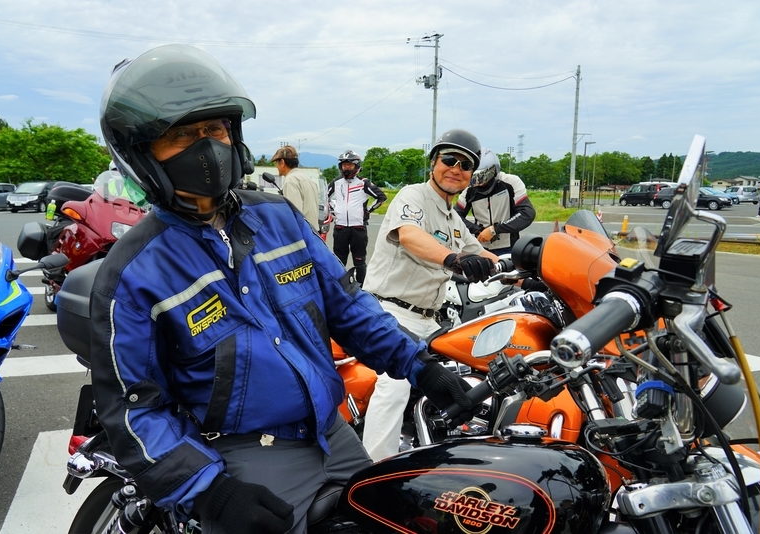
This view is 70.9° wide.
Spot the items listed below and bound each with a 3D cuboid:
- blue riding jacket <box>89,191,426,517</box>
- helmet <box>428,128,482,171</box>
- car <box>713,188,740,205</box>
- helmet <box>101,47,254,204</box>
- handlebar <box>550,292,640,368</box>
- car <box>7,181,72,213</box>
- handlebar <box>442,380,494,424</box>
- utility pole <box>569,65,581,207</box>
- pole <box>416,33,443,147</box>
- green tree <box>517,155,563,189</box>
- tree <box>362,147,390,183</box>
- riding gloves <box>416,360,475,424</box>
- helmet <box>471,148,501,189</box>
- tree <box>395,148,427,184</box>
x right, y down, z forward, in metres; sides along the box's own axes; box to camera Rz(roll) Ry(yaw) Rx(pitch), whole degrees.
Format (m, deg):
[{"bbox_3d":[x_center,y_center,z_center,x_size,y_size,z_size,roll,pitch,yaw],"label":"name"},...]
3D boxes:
[{"bbox_3d":[-0.261,0.138,1.120,0.640,0.580,0.420,-5,9,-30],"label":"blue riding jacket"},{"bbox_3d":[0.318,-0.493,2.250,0.230,0.170,0.280,13,8,-9],"label":"helmet"},{"bbox_3d":[27.962,-5.936,44.890,4.200,1.480,1.720,6,10,34],"label":"car"},{"bbox_3d":[-0.387,-0.257,1.020,0.335,0.285,0.260,7,12,44],"label":"helmet"},{"bbox_3d":[0.227,0.067,0.560,0.137,0.041,0.041,-20,20,-40],"label":"handlebar"},{"bbox_3d":[-20.064,-4.241,31.869,1.820,1.760,4.750,0,9,-2],"label":"car"},{"bbox_3d":[0.198,0.305,1.220,0.140,0.040,0.040,-43,-13,27],"label":"handlebar"},{"bbox_3d":[15.890,-10.632,43.431,0.360,11.300,0.360,0,8,0],"label":"utility pole"},{"bbox_3d":[4.136,-11.650,42.779,2.000,13.500,0.800,-1,8,-6],"label":"pole"},{"bbox_3d":[39.110,-23.149,130.000,10.500,8.600,9.000,0,9,0],"label":"green tree"},{"bbox_3d":[-0.623,-16.761,93.568,6.000,9.200,6.000,0,8,0],"label":"tree"},{"bbox_3d":[0.151,0.289,1.230,0.140,0.120,0.110,-5,9,-30],"label":"riding gloves"},{"bbox_3d":[0.771,-0.709,3.900,0.260,0.275,0.340,3,40,32],"label":"helmet"},{"bbox_3d":[5.431,-16.761,93.568,6.200,9.200,6.200,0,8,0],"label":"tree"}]

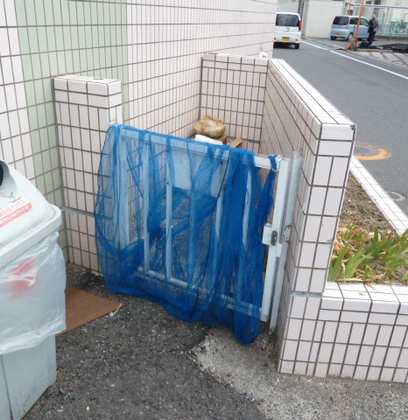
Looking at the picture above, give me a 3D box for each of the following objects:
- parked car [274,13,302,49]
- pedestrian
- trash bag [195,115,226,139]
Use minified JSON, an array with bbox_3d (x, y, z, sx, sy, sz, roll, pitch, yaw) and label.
[{"bbox_3d":[4.331,-9.706,21.892,1.475,1.670,3.395,4,25,2],"label":"parked car"},{"bbox_3d":[9.556,-10.120,22.800,0.320,1.670,0.470,-11,28,-27],"label":"pedestrian"},{"bbox_3d":[0.043,-0.605,2.930,0.215,0.140,0.170,5,25,5],"label":"trash bag"}]

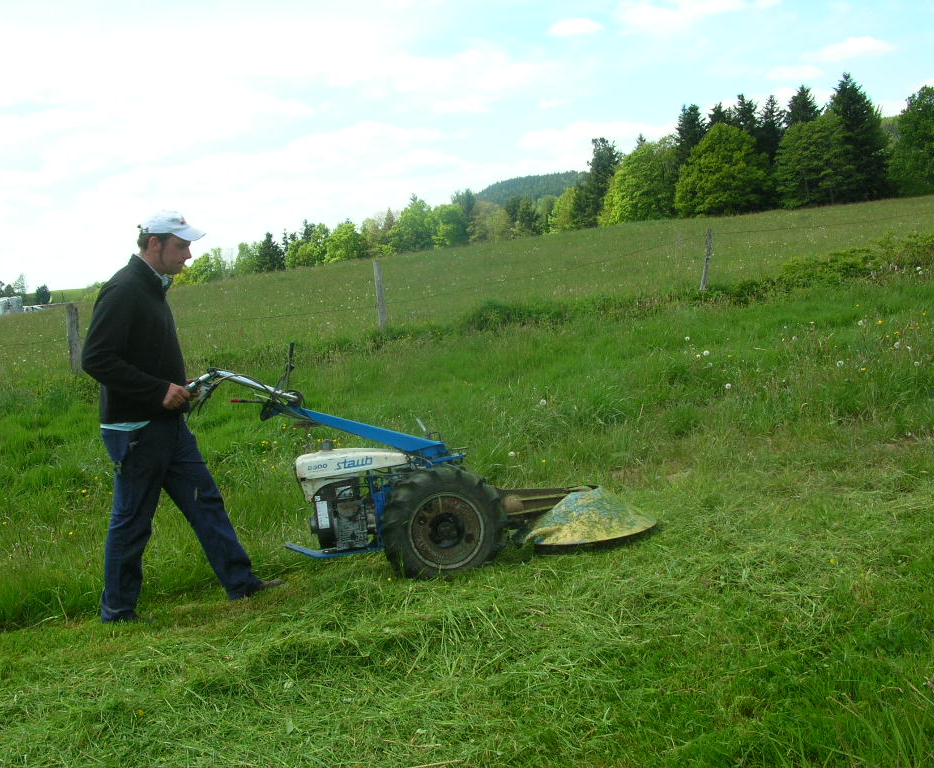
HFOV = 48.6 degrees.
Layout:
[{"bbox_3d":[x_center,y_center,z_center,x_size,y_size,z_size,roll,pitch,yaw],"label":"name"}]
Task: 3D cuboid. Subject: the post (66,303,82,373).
[{"bbox_3d":[-5.000,-0.555,13.200,0.130,0.960,0.130,-1,7,0],"label":"post"}]

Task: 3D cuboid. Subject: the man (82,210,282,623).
[{"bbox_3d":[-1.315,0.131,4.630,0.790,1.780,0.560,-5,7,-7],"label":"man"}]

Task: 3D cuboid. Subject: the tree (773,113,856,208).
[{"bbox_3d":[29.870,-19.297,89.000,6.837,7.918,6.837,-3,5,0],"label":"tree"}]

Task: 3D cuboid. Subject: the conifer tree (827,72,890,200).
[{"bbox_3d":[37.811,-23.807,100.000,6.400,12.200,6.400,-5,7,0],"label":"conifer tree"}]

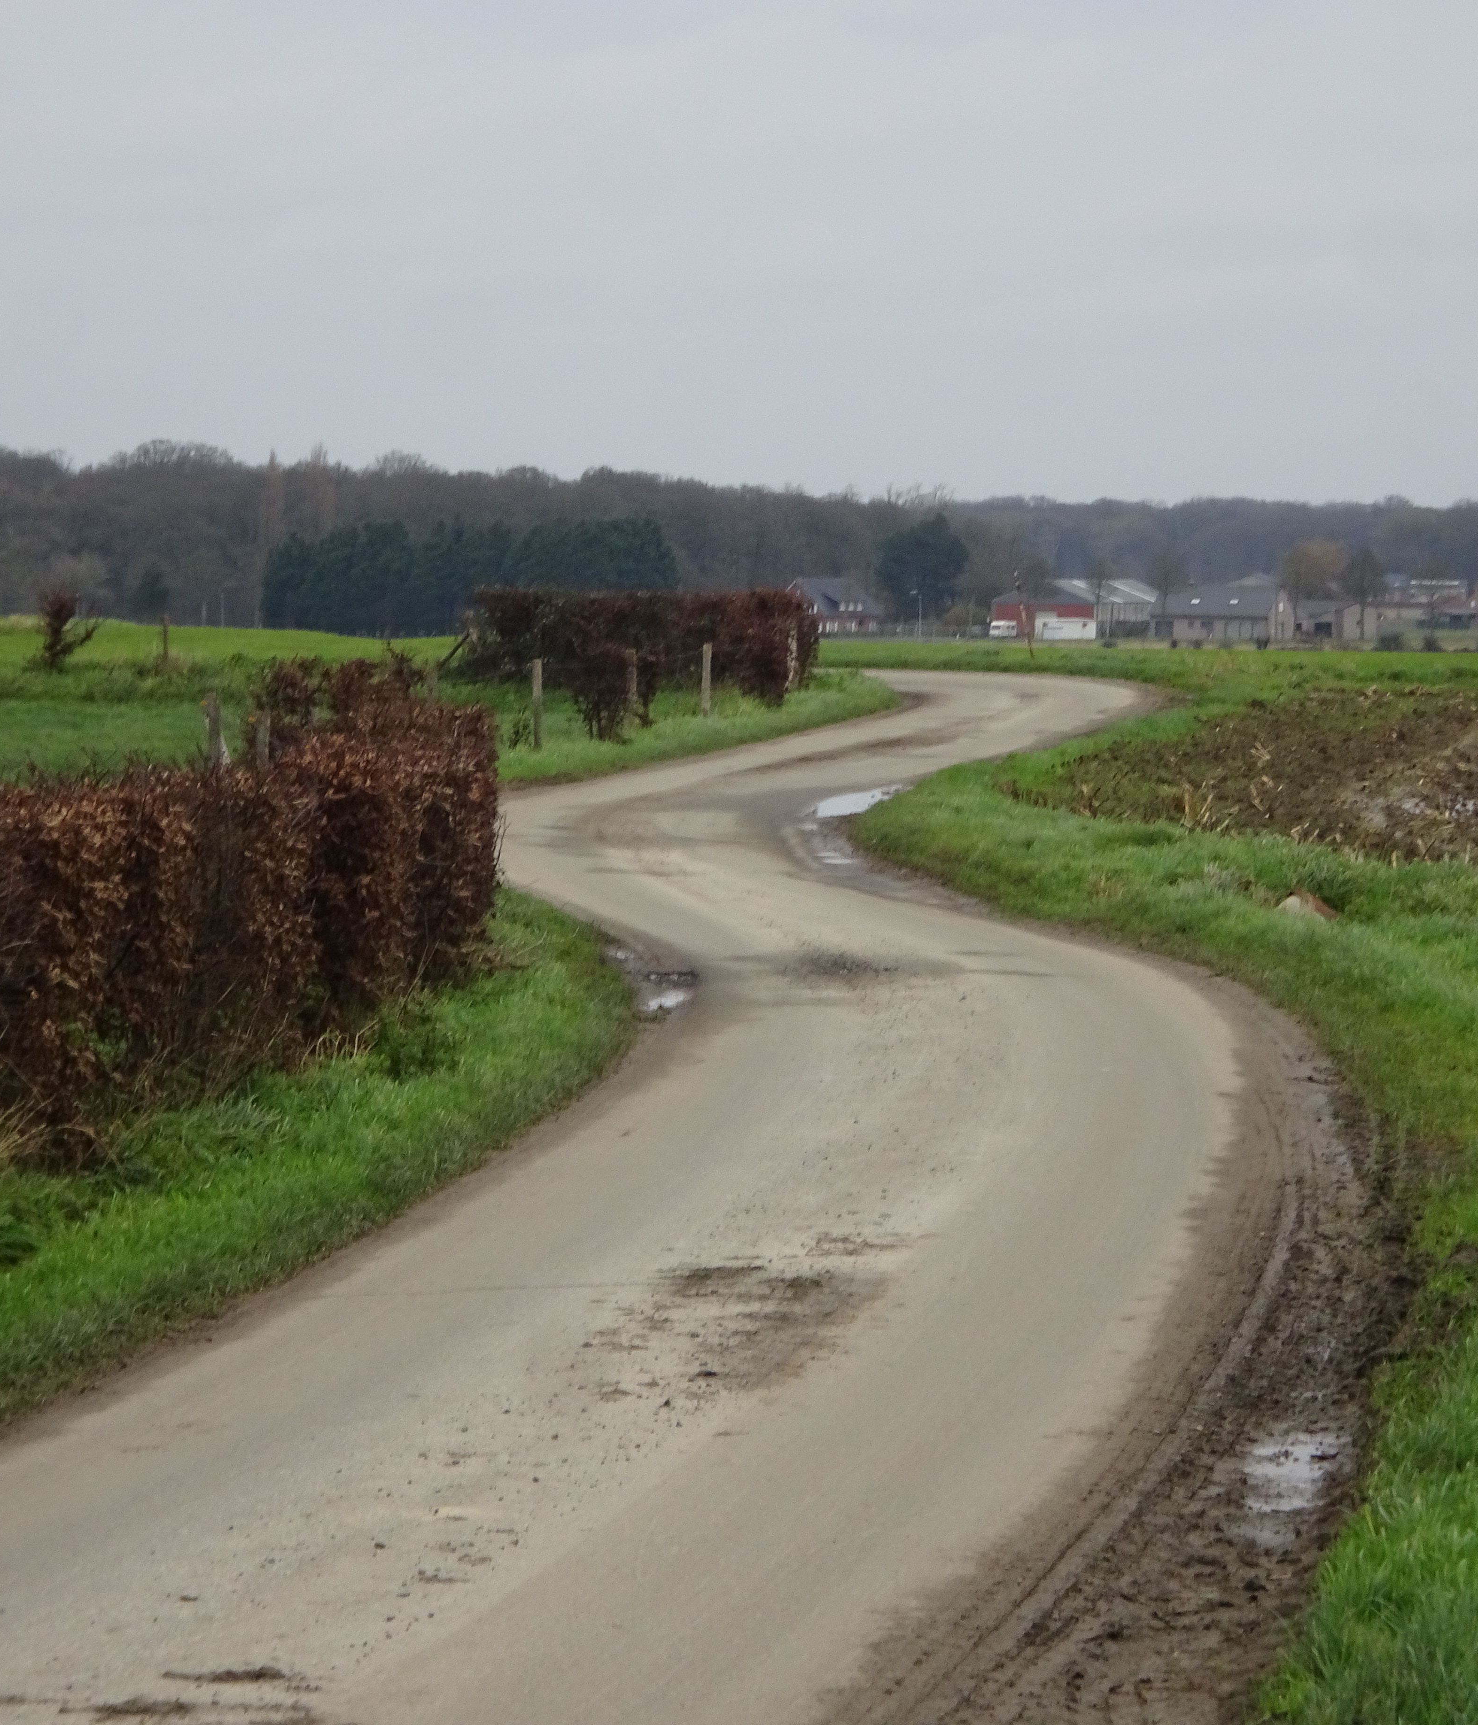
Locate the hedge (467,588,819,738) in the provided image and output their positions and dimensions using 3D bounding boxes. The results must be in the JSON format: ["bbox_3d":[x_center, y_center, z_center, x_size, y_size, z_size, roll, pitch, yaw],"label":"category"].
[{"bbox_3d":[-1.581,-3.442,118.000,2.500,2.100,11.000,-1,2,-26],"label":"hedge"}]

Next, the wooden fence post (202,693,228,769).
[{"bbox_3d":[-4.591,-0.923,63.000,0.120,1.200,0.120,0,2,0],"label":"wooden fence post"}]

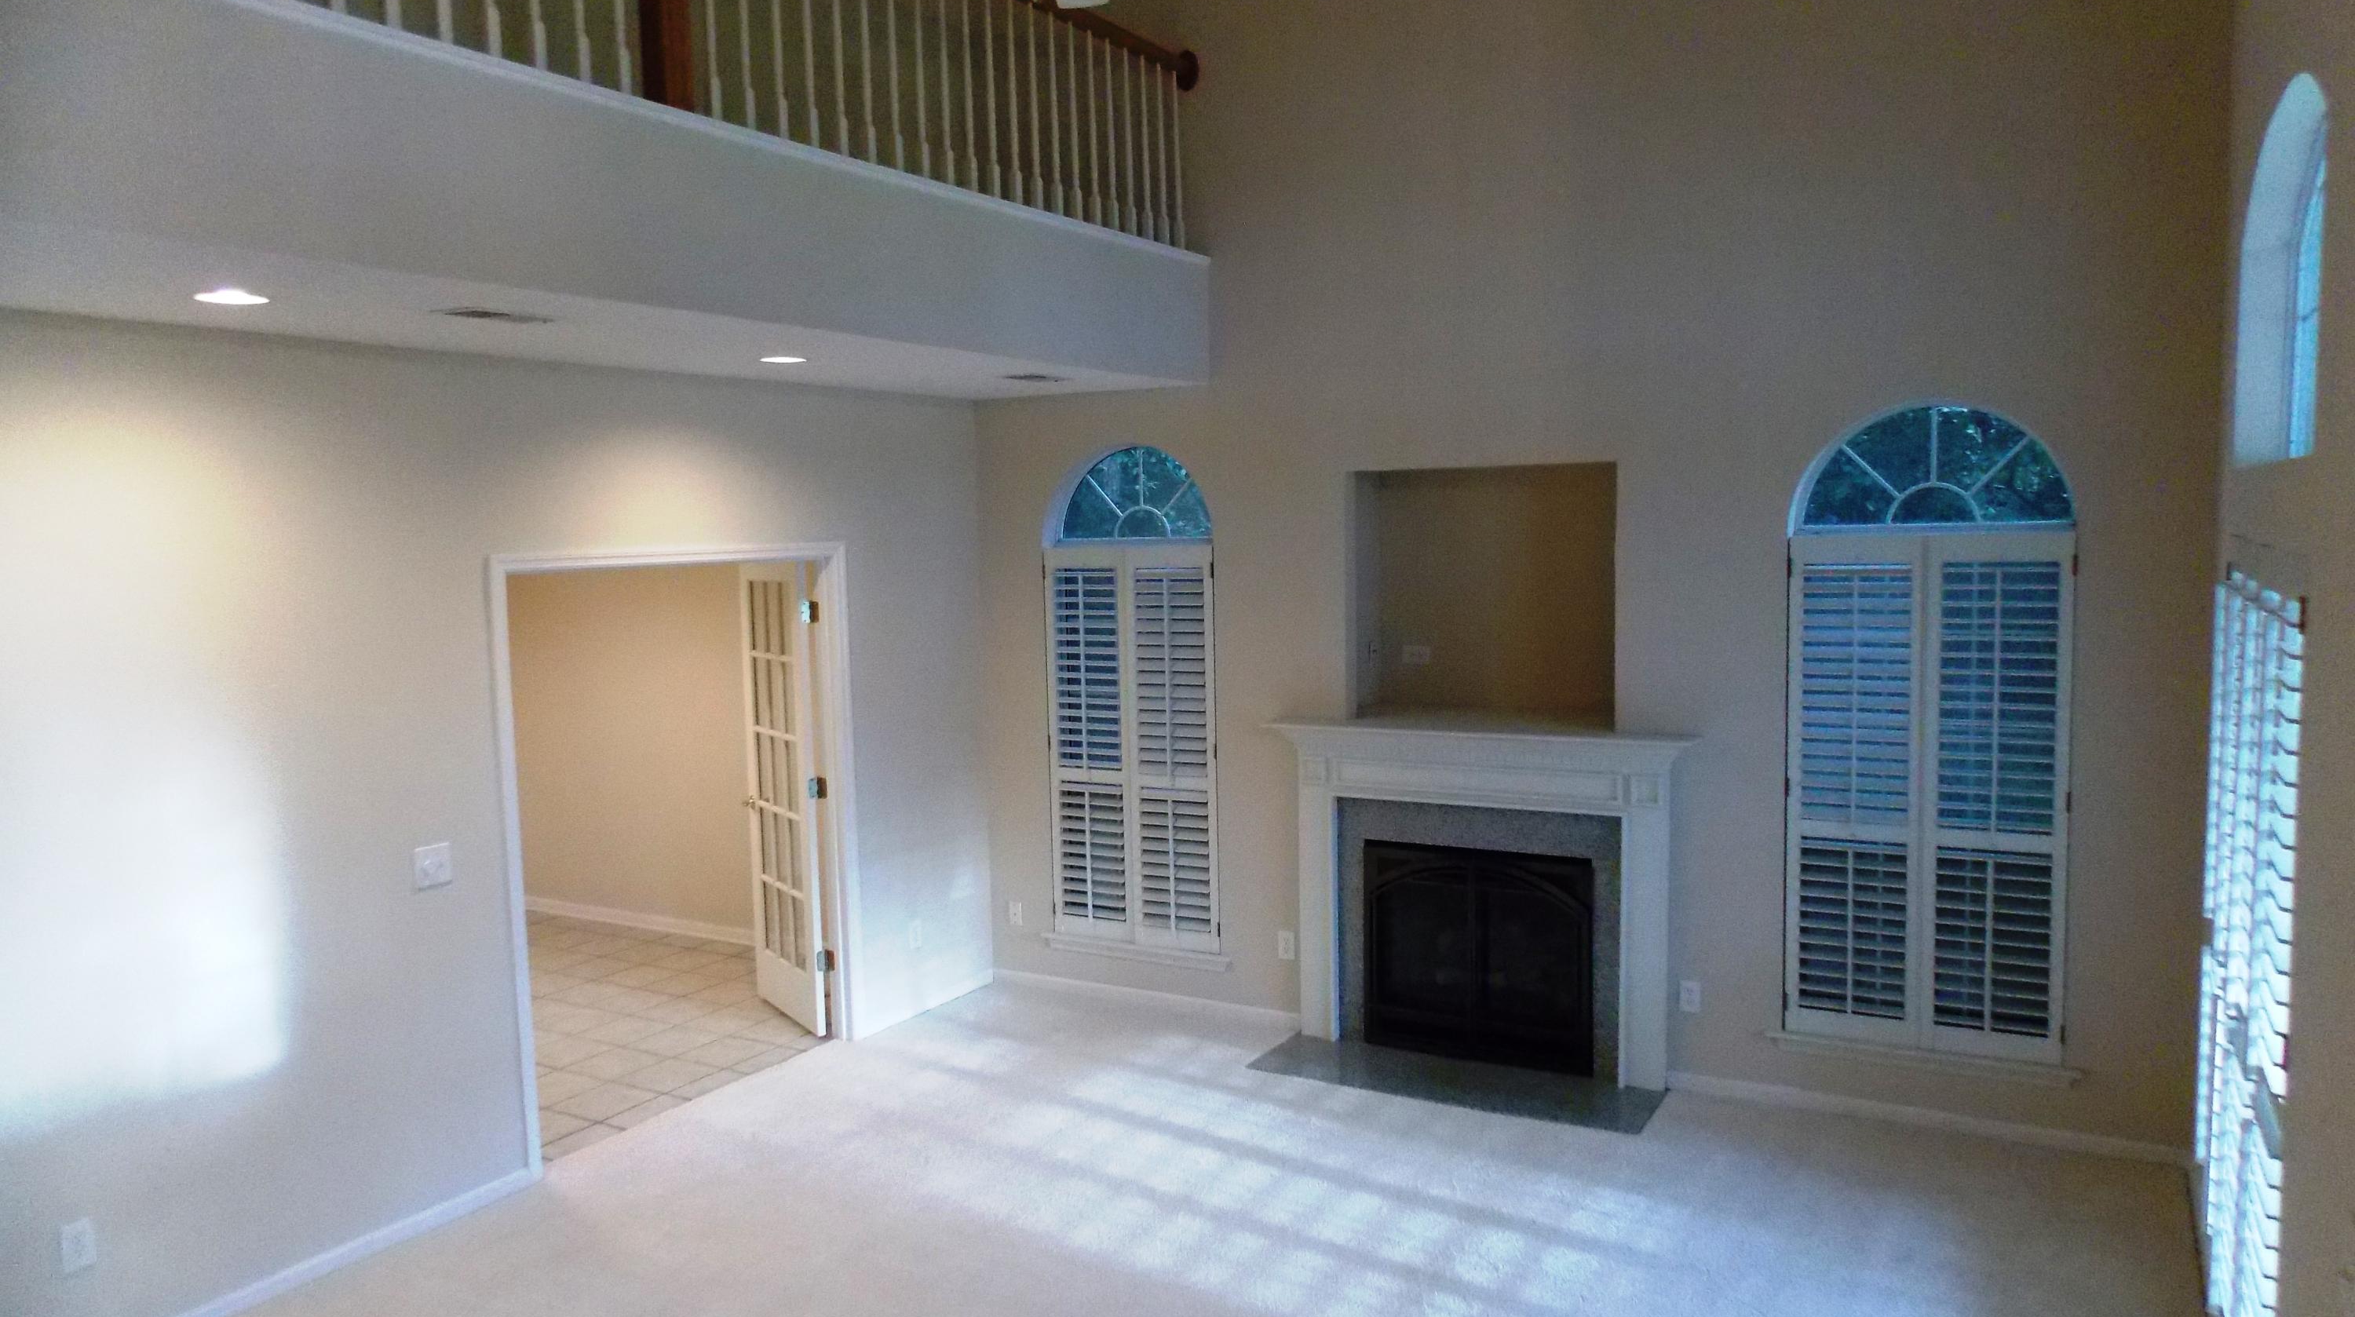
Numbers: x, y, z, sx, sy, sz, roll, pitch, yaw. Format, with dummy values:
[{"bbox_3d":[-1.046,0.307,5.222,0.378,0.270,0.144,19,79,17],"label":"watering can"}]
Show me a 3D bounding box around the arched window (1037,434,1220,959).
[{"bbox_3d":[-0.180,0.176,7.017,0.868,2.229,0.150,1,6,30],"label":"arched window"}]

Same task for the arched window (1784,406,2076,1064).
[{"bbox_3d":[2.592,0.244,5.426,0.881,2.225,0.150,1,6,30],"label":"arched window"}]

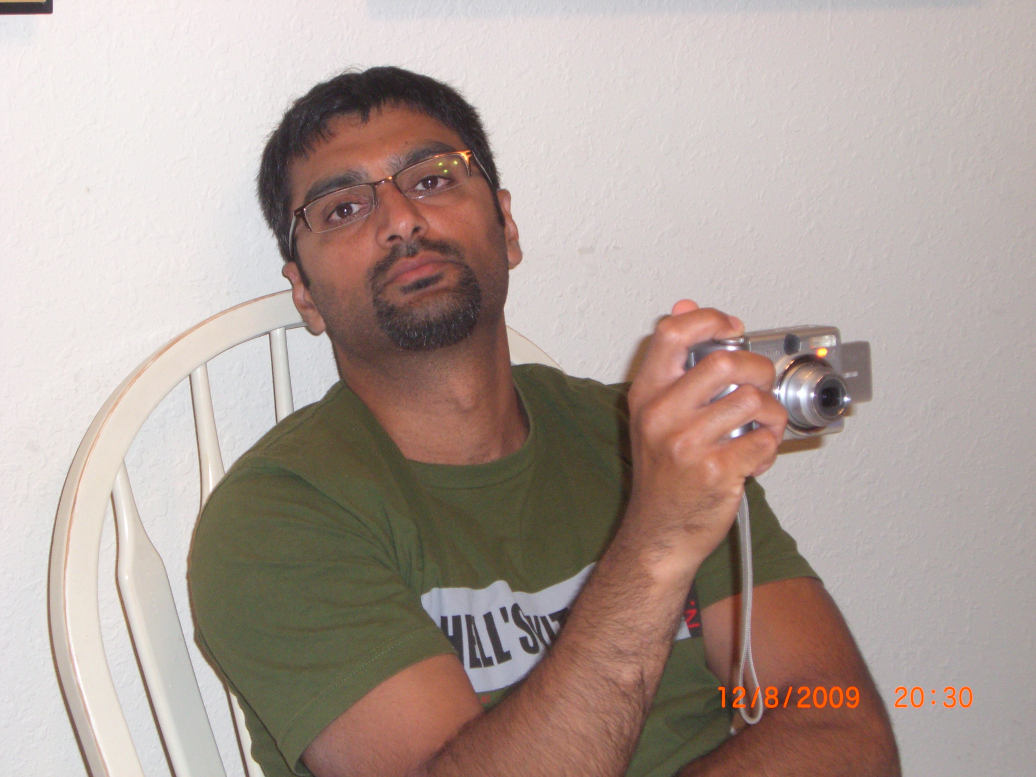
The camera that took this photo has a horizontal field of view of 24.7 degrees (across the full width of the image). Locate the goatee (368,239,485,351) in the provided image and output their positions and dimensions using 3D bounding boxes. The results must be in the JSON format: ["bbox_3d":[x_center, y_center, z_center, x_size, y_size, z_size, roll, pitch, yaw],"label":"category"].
[{"bbox_3d":[-0.064,-0.068,1.694,0.068,0.073,0.042,-19,-13,-7],"label":"goatee"}]

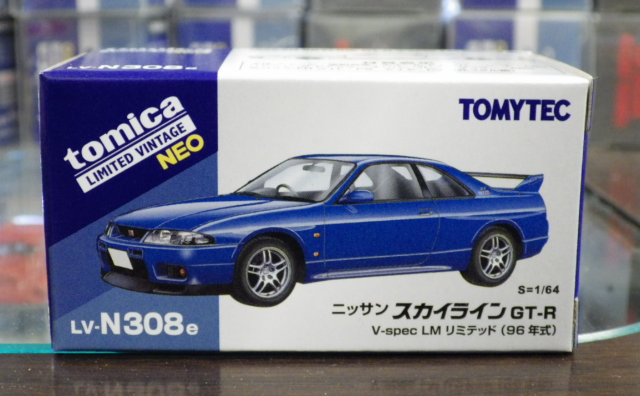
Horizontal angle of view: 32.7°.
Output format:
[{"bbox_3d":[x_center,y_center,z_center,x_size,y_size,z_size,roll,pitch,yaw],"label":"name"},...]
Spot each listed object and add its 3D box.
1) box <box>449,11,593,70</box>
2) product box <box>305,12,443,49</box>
[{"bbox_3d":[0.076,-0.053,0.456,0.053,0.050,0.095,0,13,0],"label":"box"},{"bbox_3d":[0.020,-0.055,0.461,0.052,0.050,0.095,0,13,0],"label":"product box"}]

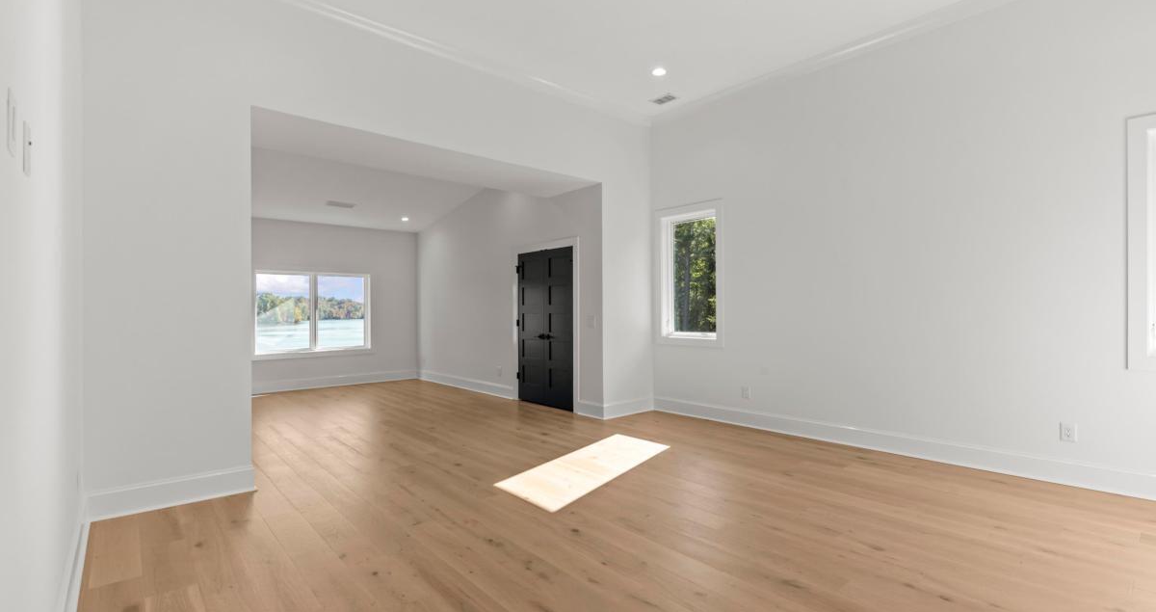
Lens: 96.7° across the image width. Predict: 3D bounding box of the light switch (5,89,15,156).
[{"bbox_3d":[-1.114,-0.352,1.008,0.007,0.121,0.074,0,-1,-42],"label":"light switch"}]

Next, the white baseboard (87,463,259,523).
[{"bbox_3d":[-2.591,1.202,3.328,0.862,0.181,0.028,0,-1,-42],"label":"white baseboard"}]

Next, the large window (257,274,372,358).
[{"bbox_3d":[-4.331,0.115,8.471,1.725,1.294,0.099,0,-1,-42],"label":"large window"}]

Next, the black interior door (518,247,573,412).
[{"bbox_3d":[-0.444,0.292,6.803,0.049,2.050,1.165,0,-1,-42],"label":"black interior door"}]

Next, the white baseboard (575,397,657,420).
[{"bbox_3d":[0.456,1.221,6.318,0.848,0.174,0.503,0,-1,-42],"label":"white baseboard"}]

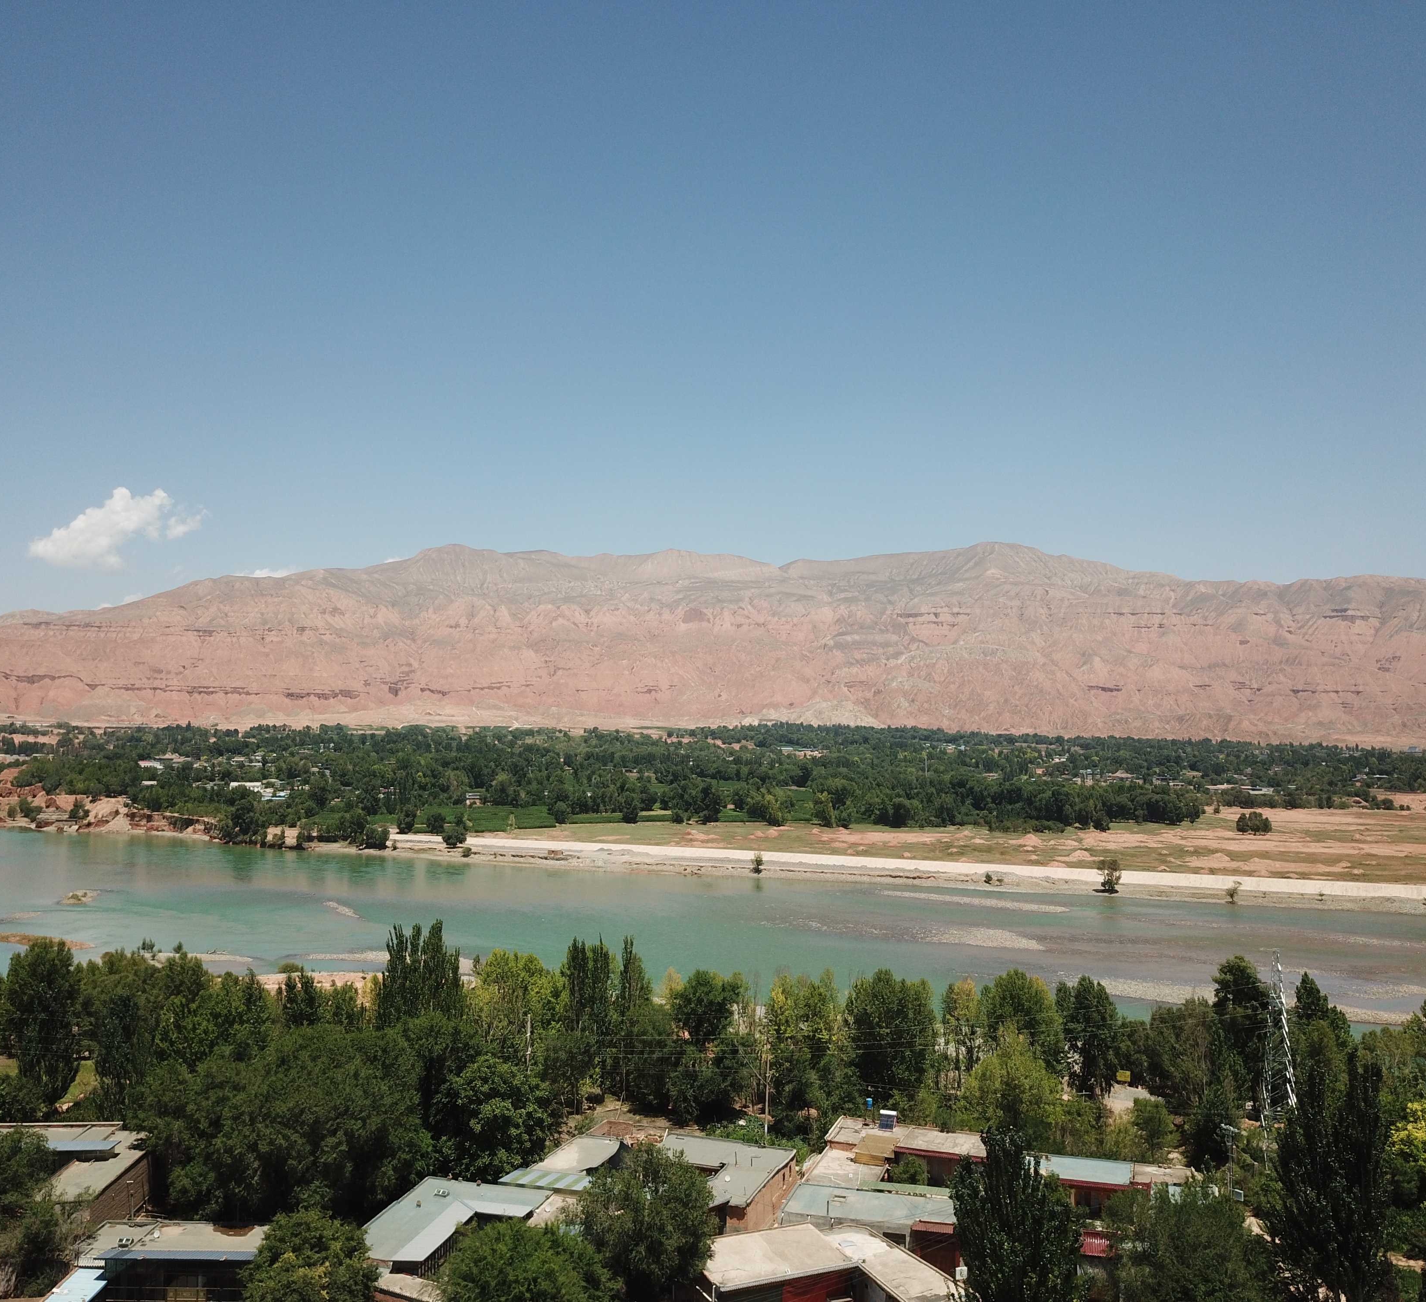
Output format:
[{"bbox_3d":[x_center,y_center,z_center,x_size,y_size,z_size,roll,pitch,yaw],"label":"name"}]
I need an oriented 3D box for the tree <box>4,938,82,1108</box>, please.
[{"bbox_3d":[-68.260,38.100,133.270,7.740,17.410,7.510,0,-2,0],"label":"tree"}]

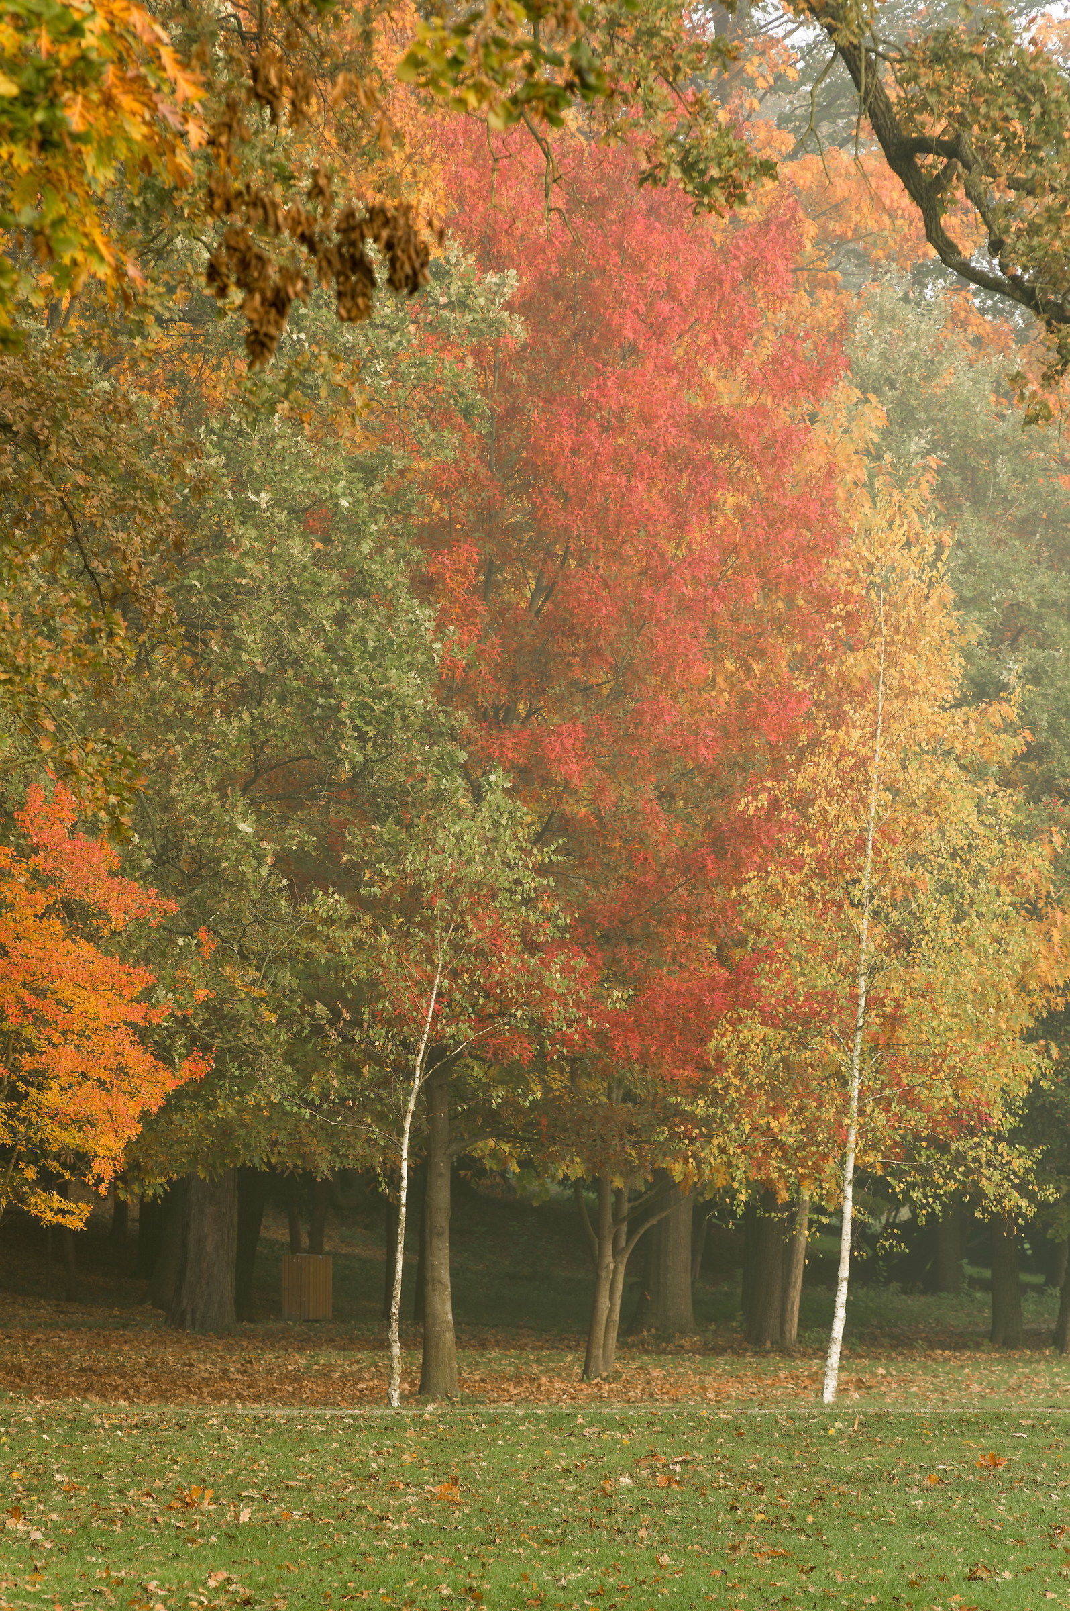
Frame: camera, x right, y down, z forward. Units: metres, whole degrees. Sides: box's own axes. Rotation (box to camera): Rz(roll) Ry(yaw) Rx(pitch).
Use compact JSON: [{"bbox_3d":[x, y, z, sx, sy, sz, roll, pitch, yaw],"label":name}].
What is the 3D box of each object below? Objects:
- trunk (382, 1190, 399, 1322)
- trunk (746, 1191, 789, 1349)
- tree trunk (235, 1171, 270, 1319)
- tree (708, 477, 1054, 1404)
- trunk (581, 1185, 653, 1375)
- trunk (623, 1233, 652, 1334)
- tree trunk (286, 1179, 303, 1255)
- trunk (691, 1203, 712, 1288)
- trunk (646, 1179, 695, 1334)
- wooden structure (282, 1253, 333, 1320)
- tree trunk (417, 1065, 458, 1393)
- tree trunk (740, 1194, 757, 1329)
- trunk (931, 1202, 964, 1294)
[{"bbox_3d":[-2.176,6.835,137.000,0.267,2.005,0.267,0,-3,0],"label":"trunk"},{"bbox_3d":[3.179,6.351,124.000,0.622,2.108,0.622,0,-3,0],"label":"trunk"},{"bbox_3d":[-4.314,6.673,137.000,0.535,2.329,0.535,0,-3,0],"label":"tree trunk"},{"bbox_3d":[3.188,1.257,82.000,3.200,8.262,3.028,0,-3,0],"label":"tree"},{"bbox_3d":[0.981,5.787,110.000,0.889,2.422,0.533,0,-3,0],"label":"trunk"},{"bbox_3d":[1.507,6.708,128.000,0.482,1.623,0.482,0,-3,0],"label":"trunk"},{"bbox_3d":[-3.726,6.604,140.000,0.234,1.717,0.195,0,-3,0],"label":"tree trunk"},{"bbox_3d":[2.917,7.696,158.000,0.318,1.497,0.270,0,-3,0],"label":"trunk"},{"bbox_3d":[1.746,5.747,116.000,0.598,2.101,0.566,0,-3,0],"label":"trunk"},{"bbox_3d":[-3.229,6.823,128.000,0.713,0.945,0.696,0,-3,0],"label":"wooden structure"},{"bbox_3d":[-0.896,3.915,83.000,0.324,3.054,0.301,0,-3,0],"label":"tree trunk"},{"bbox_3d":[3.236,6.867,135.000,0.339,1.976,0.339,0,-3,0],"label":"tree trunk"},{"bbox_3d":[6.536,6.985,143.000,0.498,1.594,0.498,0,-3,0],"label":"trunk"}]

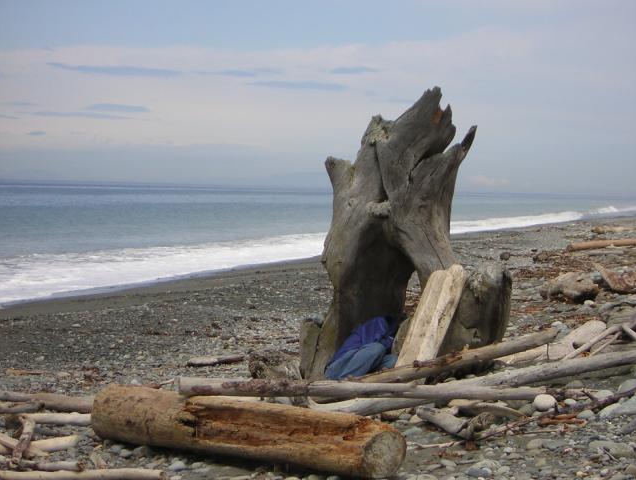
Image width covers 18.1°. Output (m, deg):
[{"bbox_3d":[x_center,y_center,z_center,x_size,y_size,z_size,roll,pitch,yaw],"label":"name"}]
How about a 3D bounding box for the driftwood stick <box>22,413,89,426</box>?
[{"bbox_3d":[-1.689,1.174,13.100,0.490,0.080,0.080,1,1,0],"label":"driftwood stick"}]

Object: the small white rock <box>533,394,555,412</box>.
[{"bbox_3d":[1.569,1.130,13.800,0.155,0.120,0.145,1,1,0],"label":"small white rock"}]

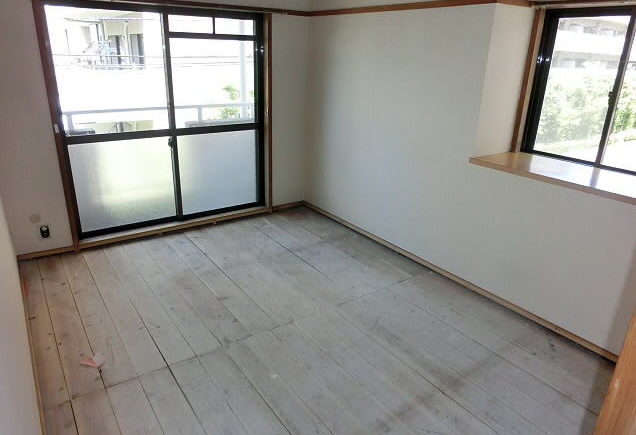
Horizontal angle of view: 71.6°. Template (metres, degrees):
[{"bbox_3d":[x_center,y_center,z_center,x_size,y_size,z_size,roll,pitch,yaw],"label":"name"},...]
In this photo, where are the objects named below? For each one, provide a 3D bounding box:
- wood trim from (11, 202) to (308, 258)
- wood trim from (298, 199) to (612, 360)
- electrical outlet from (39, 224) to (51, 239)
[{"bbox_3d":[-1.179,0.079,3.978,2.570,0.045,0.030,-12,25,-33],"label":"wood trim"},{"bbox_3d":[0.732,0.293,3.514,0.030,0.044,3.040,-12,25,-33],"label":"wood trim"},{"bbox_3d":[-2.072,0.110,3.335,0.067,0.120,0.018,-12,25,-33],"label":"electrical outlet"}]

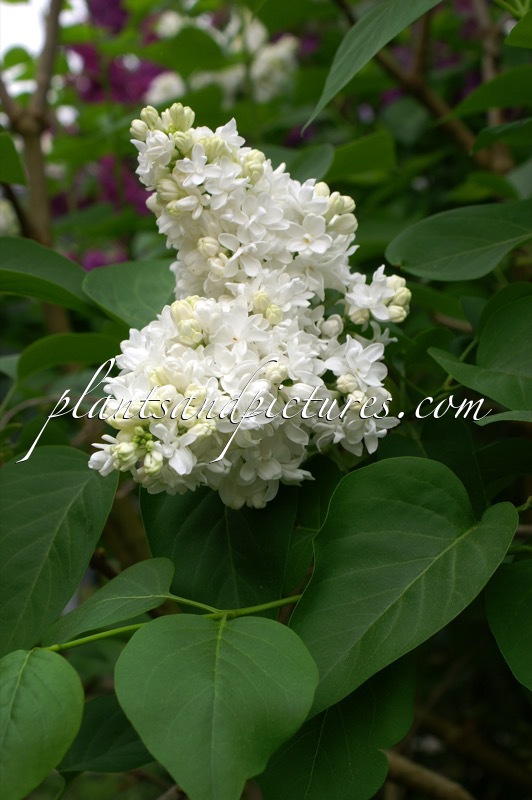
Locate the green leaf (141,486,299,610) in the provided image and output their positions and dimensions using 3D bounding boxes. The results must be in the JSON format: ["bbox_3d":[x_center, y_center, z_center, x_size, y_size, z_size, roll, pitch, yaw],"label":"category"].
[{"bbox_3d":[-0.018,0.063,0.640,0.070,0.095,0.020,-4,-21,-5],"label":"green leaf"}]

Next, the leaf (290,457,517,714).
[{"bbox_3d":[0.042,0.075,0.585,0.068,0.122,0.022,38,-14,27],"label":"leaf"}]

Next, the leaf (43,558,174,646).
[{"bbox_3d":[-0.064,0.082,0.600,0.062,0.016,0.042,-29,34,0],"label":"leaf"}]

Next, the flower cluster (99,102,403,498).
[{"bbox_3d":[-0.007,-0.041,0.660,0.135,0.170,0.120,-5,10,6],"label":"flower cluster"}]

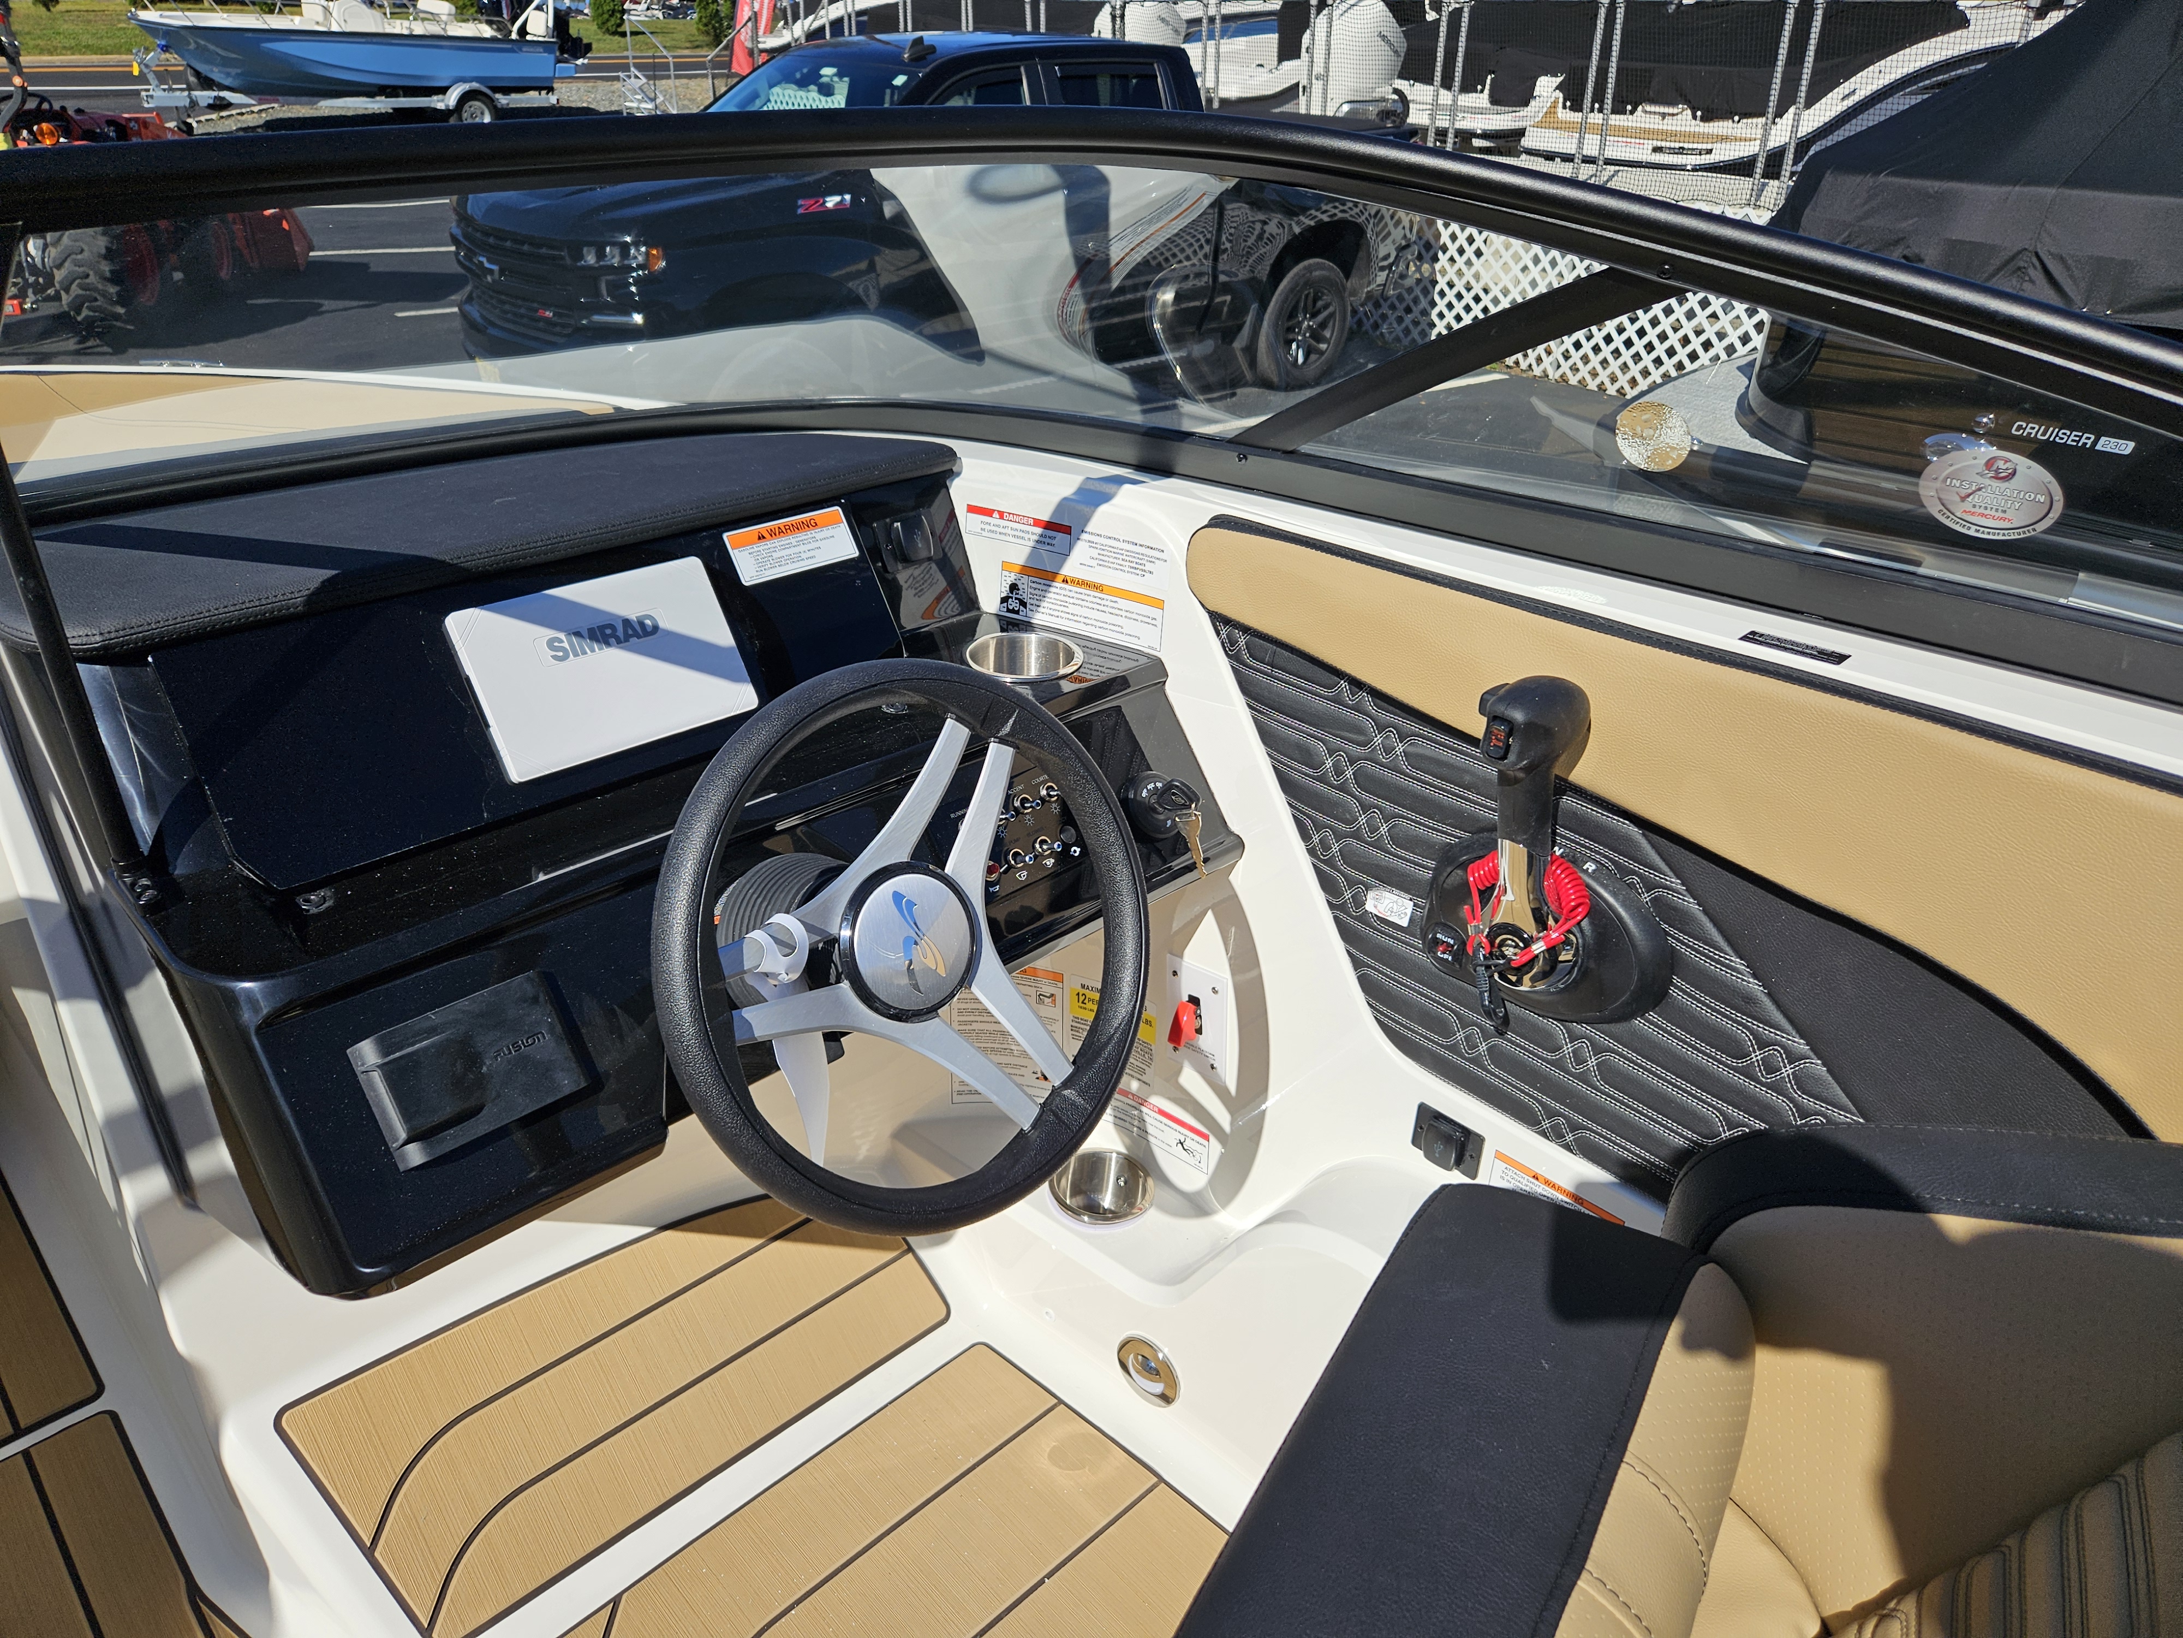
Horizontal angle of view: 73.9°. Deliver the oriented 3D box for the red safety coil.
[{"bbox_3d":[0.320,0.066,1.070,0.055,0.070,0.090,-24,37,-34],"label":"red safety coil"}]

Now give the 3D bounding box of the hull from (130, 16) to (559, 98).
[{"bbox_3d":[-10.464,-10.922,20.712,5.500,1.080,2.150,-9,31,-14],"label":"hull"}]

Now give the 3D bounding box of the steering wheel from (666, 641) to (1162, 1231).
[{"bbox_3d":[-0.115,0.078,0.916,0.353,0.353,0.090,-26,12,-36],"label":"steering wheel"}]

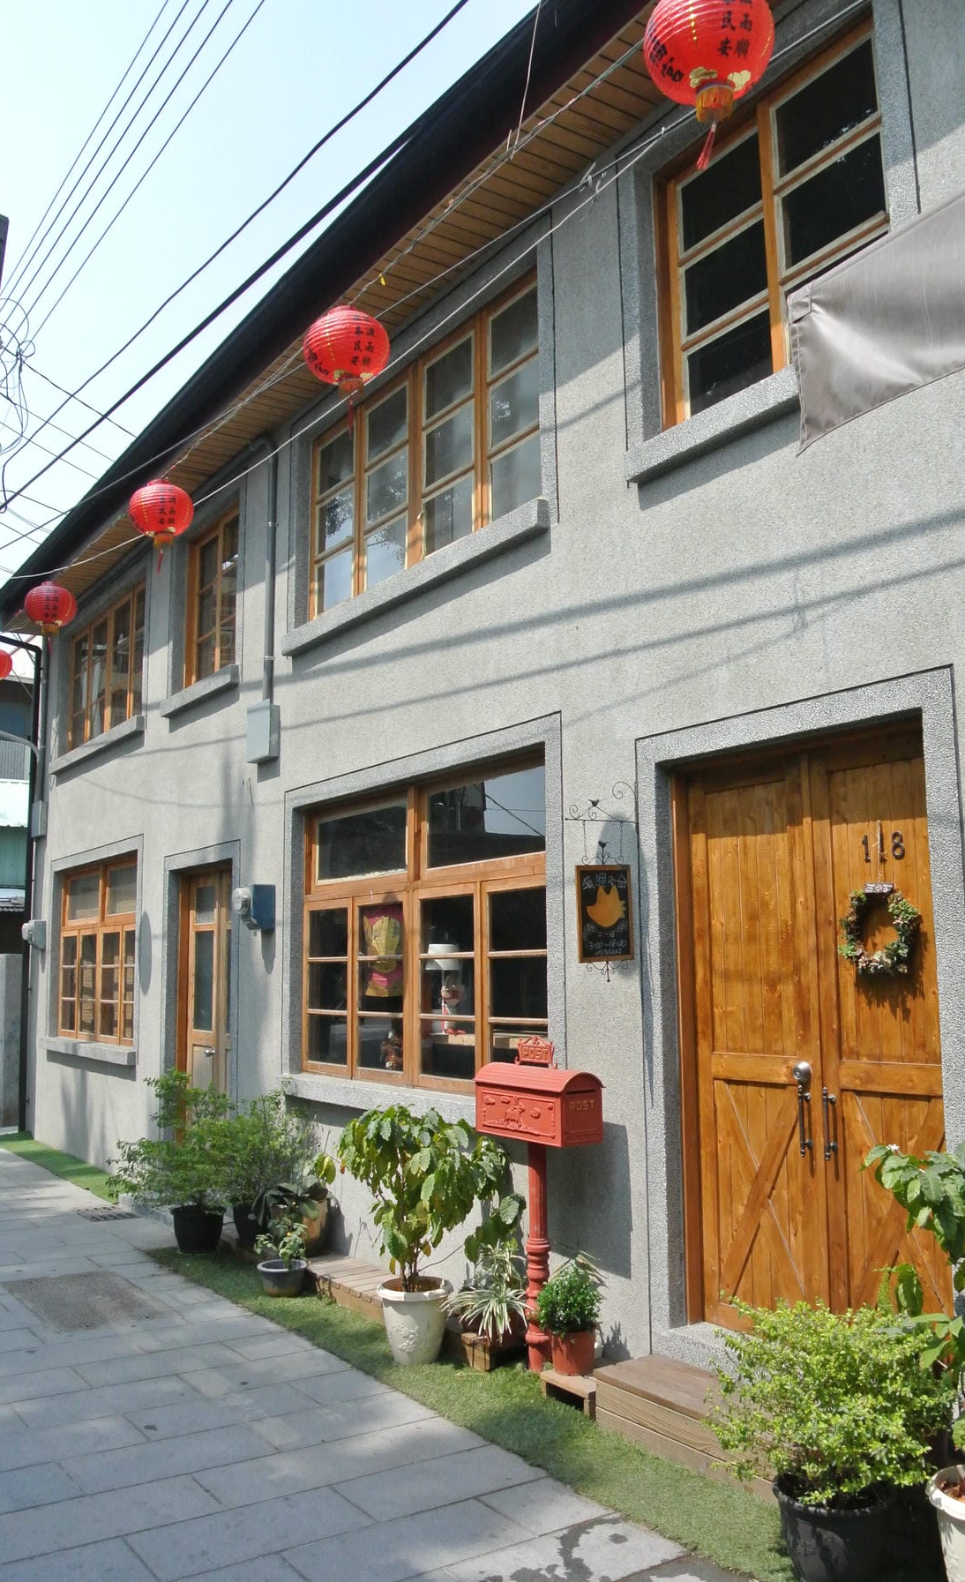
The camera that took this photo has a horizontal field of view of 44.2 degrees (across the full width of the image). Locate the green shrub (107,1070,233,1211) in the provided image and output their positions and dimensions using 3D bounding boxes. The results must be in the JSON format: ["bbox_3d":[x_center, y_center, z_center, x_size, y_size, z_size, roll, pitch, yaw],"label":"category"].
[{"bbox_3d":[-1.703,1.929,6.540,0.620,0.770,0.620,5,-10,-35],"label":"green shrub"}]

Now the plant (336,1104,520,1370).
[{"bbox_3d":[-0.230,1.738,4.722,0.620,0.960,0.660,-1,-8,0],"label":"plant"}]

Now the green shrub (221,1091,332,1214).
[{"bbox_3d":[-1.142,1.912,6.298,0.500,0.640,0.560,5,-10,-35],"label":"green shrub"}]

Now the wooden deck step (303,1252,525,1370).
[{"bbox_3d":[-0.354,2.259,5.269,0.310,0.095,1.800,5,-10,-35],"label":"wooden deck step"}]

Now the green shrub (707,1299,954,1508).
[{"bbox_3d":[0.856,1.504,2.921,0.540,0.490,0.560,-1,-8,0],"label":"green shrub"}]

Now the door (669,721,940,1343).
[{"bbox_3d":[1.071,0.828,3.897,0.100,2.010,1.140,5,-10,-35],"label":"door"}]

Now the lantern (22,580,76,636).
[{"bbox_3d":[-2.748,-1.168,7.560,0.315,0.325,0.315,5,-10,-35],"label":"lantern"}]

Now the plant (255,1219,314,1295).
[{"bbox_3d":[-0.944,2.195,5.615,0.250,0.335,0.250,-1,-8,0],"label":"plant"}]

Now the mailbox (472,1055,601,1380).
[{"bbox_3d":[0.212,1.593,4.589,0.210,1.200,0.560,5,-10,-35],"label":"mailbox"}]

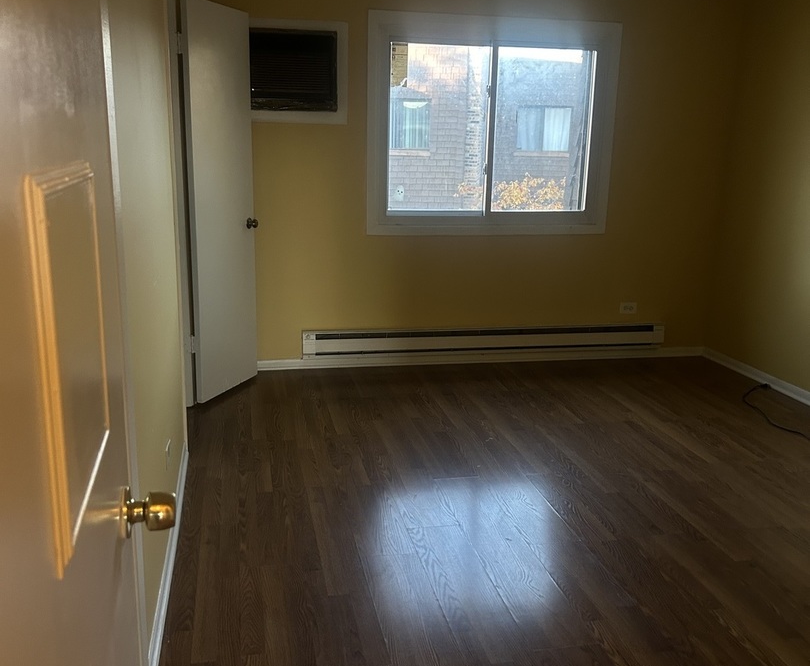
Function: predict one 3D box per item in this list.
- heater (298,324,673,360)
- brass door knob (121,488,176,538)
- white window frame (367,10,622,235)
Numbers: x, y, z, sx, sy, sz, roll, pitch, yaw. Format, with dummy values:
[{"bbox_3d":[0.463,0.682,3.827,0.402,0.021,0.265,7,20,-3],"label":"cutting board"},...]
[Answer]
[{"bbox_3d":[0.554,0.046,5.244,2.425,0.165,0.064,-2,14,-12],"label":"heater"},{"bbox_3d":[-0.331,0.232,1.058,0.065,0.065,0.065,-2,14,-14],"label":"brass door knob"},{"bbox_3d":[0.547,-1.254,4.985,1.572,1.292,0.080,-2,14,-12],"label":"white window frame"}]

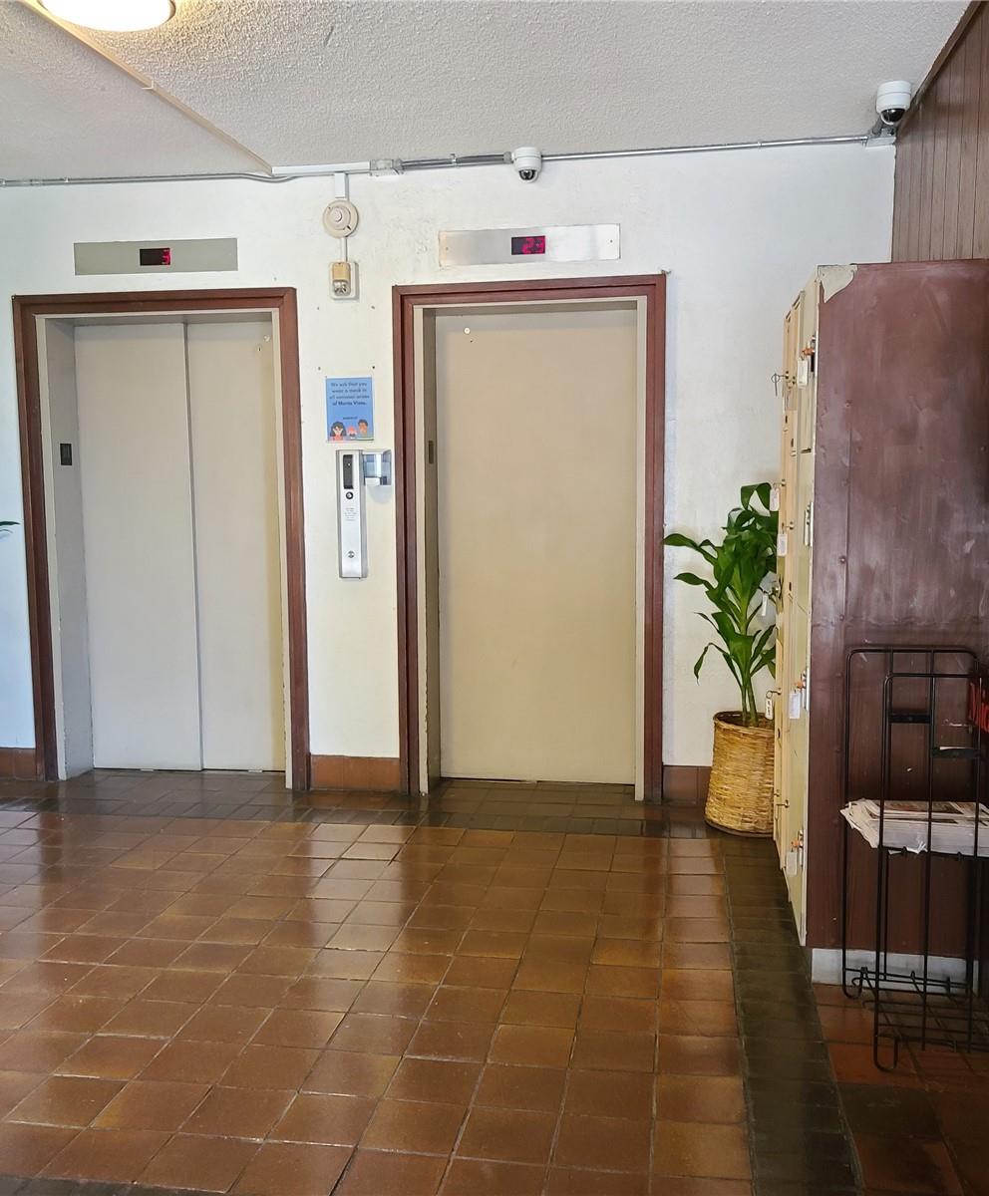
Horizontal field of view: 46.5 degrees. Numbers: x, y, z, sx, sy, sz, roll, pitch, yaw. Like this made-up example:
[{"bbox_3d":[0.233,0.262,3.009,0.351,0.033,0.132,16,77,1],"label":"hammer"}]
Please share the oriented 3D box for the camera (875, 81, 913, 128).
[{"bbox_3d":[1.391,-1.718,4.028,0.120,0.130,0.120,0,5,9],"label":"camera"}]

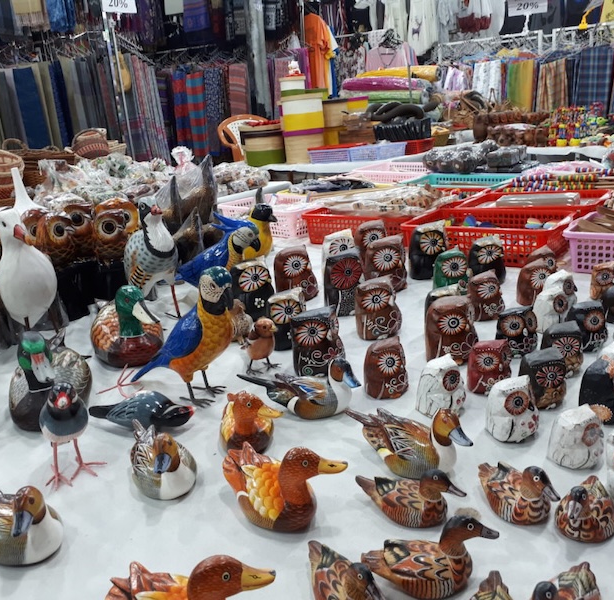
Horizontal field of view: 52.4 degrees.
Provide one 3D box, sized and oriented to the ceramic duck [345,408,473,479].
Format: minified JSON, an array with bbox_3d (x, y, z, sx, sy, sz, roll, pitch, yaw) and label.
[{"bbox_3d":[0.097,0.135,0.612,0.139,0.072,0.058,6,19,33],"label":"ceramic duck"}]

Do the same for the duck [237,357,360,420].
[{"bbox_3d":[-0.003,0.106,0.742,0.146,0.073,0.060,-1,16,11],"label":"duck"}]

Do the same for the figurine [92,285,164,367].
[{"bbox_3d":[-0.333,0.036,1.129,0.120,0.151,0.198,-19,25,-35],"label":"figurine"}]

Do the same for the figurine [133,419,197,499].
[{"bbox_3d":[-0.185,0.188,0.776,0.069,0.087,0.136,-17,23,-32],"label":"figurine"}]

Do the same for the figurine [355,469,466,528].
[{"bbox_3d":[0.112,0.210,0.684,0.120,0.066,0.059,5,22,23],"label":"figurine"}]

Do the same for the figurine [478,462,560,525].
[{"bbox_3d":[0.227,0.205,0.676,0.096,0.066,0.049,15,27,43],"label":"figurine"}]

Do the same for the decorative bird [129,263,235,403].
[{"bbox_3d":[-0.201,0.047,0.972,0.217,0.220,0.078,5,22,24],"label":"decorative bird"}]

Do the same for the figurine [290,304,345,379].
[{"bbox_3d":[0.016,0.054,0.892,0.063,0.088,0.071,10,21,41],"label":"figurine"}]

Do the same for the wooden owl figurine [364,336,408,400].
[{"bbox_3d":[0.120,0.100,0.957,0.061,0.087,0.057,13,26,39],"label":"wooden owl figurine"}]

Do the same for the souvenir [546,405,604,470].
[{"bbox_3d":[0.265,0.131,0.614,0.049,0.054,0.043,-15,19,-34],"label":"souvenir"}]

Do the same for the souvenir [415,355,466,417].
[{"bbox_3d":[0.194,0.120,0.904,0.068,0.076,0.062,4,21,21],"label":"souvenir"}]

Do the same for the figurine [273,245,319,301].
[{"bbox_3d":[-0.022,-0.059,1.282,0.075,0.098,0.084,6,19,33],"label":"figurine"}]

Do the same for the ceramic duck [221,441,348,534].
[{"bbox_3d":[-0.025,0.200,0.693,0.146,0.098,0.075,5,22,23],"label":"ceramic duck"}]

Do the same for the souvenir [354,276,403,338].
[{"bbox_3d":[0.116,0.011,1.009,0.066,0.092,0.059,-18,21,-39],"label":"souvenir"}]

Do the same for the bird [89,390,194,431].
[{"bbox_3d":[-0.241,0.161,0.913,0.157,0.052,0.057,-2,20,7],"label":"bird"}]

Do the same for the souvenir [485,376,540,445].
[{"bbox_3d":[0.222,0.113,0.671,0.050,0.063,0.044,-13,18,-28],"label":"souvenir"}]

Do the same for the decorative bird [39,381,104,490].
[{"bbox_3d":[-0.251,0.132,0.659,0.062,0.108,0.085,-13,18,-28],"label":"decorative bird"}]

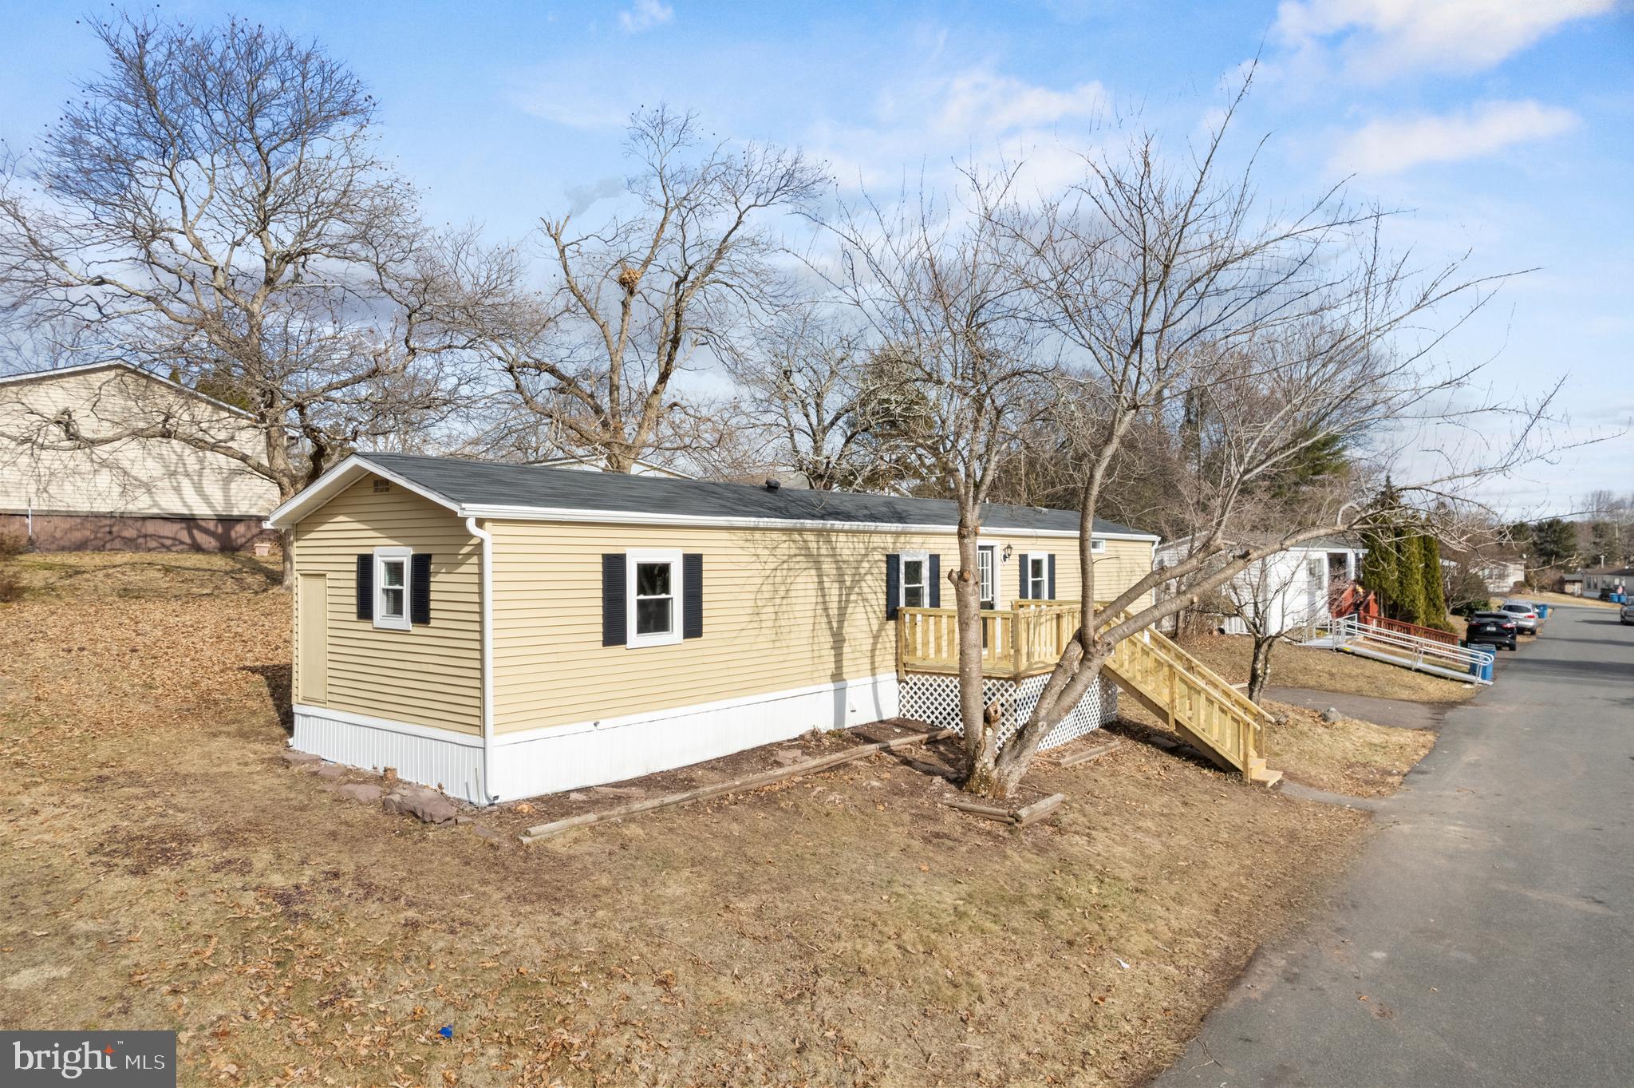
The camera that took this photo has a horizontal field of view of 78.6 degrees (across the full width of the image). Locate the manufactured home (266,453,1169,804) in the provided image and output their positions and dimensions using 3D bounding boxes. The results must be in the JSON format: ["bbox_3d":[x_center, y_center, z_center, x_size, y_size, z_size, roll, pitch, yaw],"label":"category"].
[{"bbox_3d":[0.976,1.004,19.703,4.580,3.820,20.670,-1,-1,38],"label":"manufactured home"}]

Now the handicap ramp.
[{"bbox_3d":[18.880,3.428,32.472,5.300,2.000,1.800,-1,-1,38],"label":"handicap ramp"}]

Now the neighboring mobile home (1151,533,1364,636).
[{"bbox_3d":[19.647,1.492,42.848,4.550,3.700,18.100,-1,-1,38],"label":"neighboring mobile home"}]

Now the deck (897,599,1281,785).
[{"bbox_3d":[4.678,2.476,16.763,5.100,2.850,4.350,-1,-1,38],"label":"deck"}]

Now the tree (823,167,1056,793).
[{"bbox_3d":[1.620,-0.883,13.150,3.200,8.300,3.500,0,-1,0],"label":"tree"}]

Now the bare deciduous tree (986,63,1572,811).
[{"bbox_3d":[4.574,-0.999,12.119,6.500,8.550,4.600,-1,-1,38],"label":"bare deciduous tree"}]

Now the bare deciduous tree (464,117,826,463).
[{"bbox_3d":[-4.500,-5.271,27.000,9.500,12.800,9.000,0,-1,0],"label":"bare deciduous tree"}]

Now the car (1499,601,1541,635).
[{"bbox_3d":[38.300,3.916,54.400,1.870,1.660,4.650,-1,-1,38],"label":"car"}]

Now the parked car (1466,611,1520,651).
[{"bbox_3d":[29.950,3.757,44.200,1.850,1.680,4.600,-1,-1,38],"label":"parked car"}]

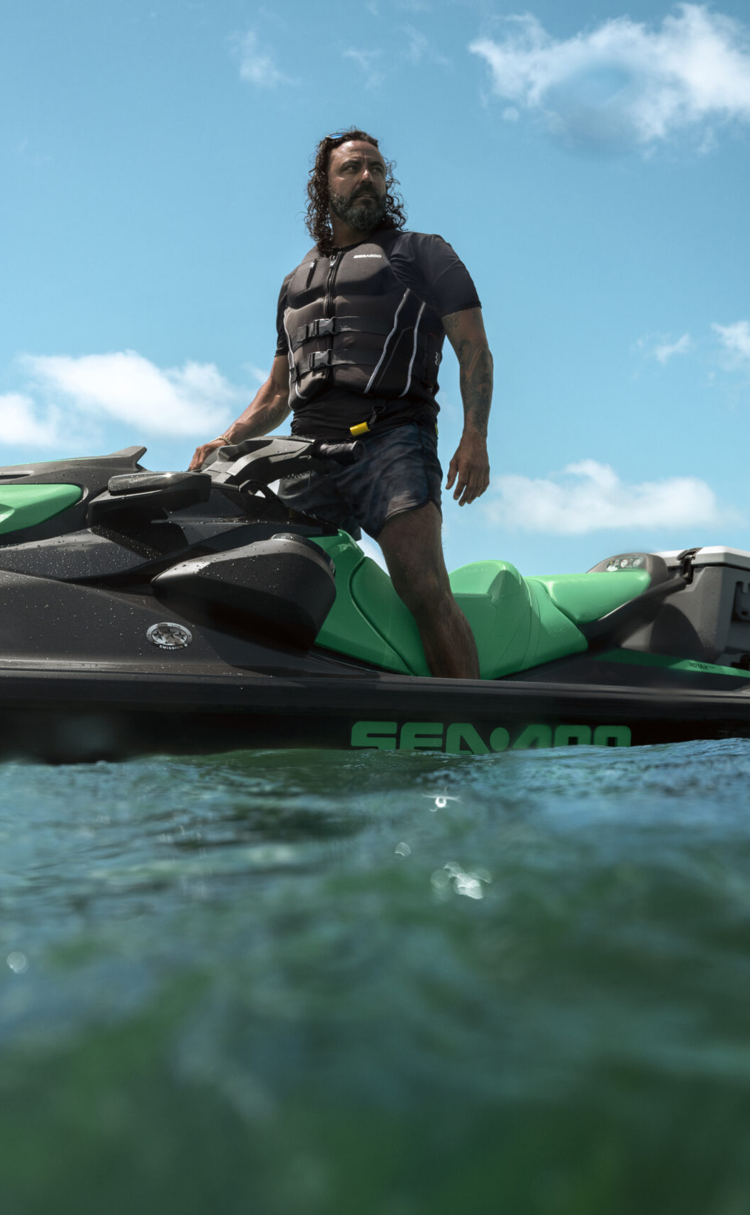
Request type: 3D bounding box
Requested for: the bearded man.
[{"bbox_3d":[-0.085,-0.392,3.543,0.820,1.690,0.500,-4,-7,37],"label":"bearded man"}]

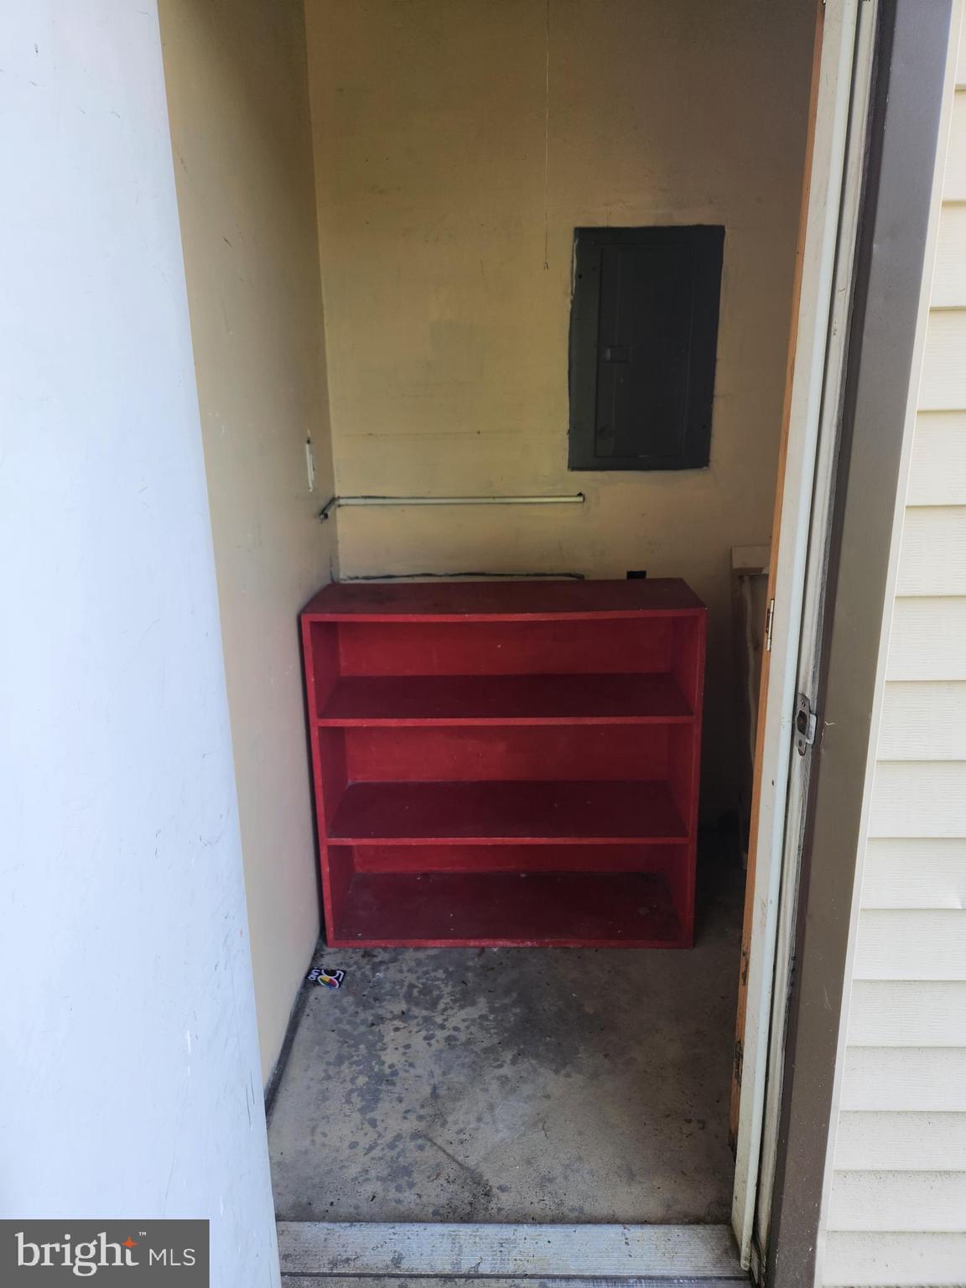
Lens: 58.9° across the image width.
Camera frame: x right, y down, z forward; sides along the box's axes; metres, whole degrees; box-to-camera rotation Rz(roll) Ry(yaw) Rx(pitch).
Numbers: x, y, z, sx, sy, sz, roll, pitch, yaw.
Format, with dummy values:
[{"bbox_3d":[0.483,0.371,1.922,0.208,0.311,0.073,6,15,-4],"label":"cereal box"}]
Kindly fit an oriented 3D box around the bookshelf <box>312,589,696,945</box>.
[{"bbox_3d":[0.064,0.315,2.299,0.960,0.907,0.347,-1,15,2],"label":"bookshelf"}]

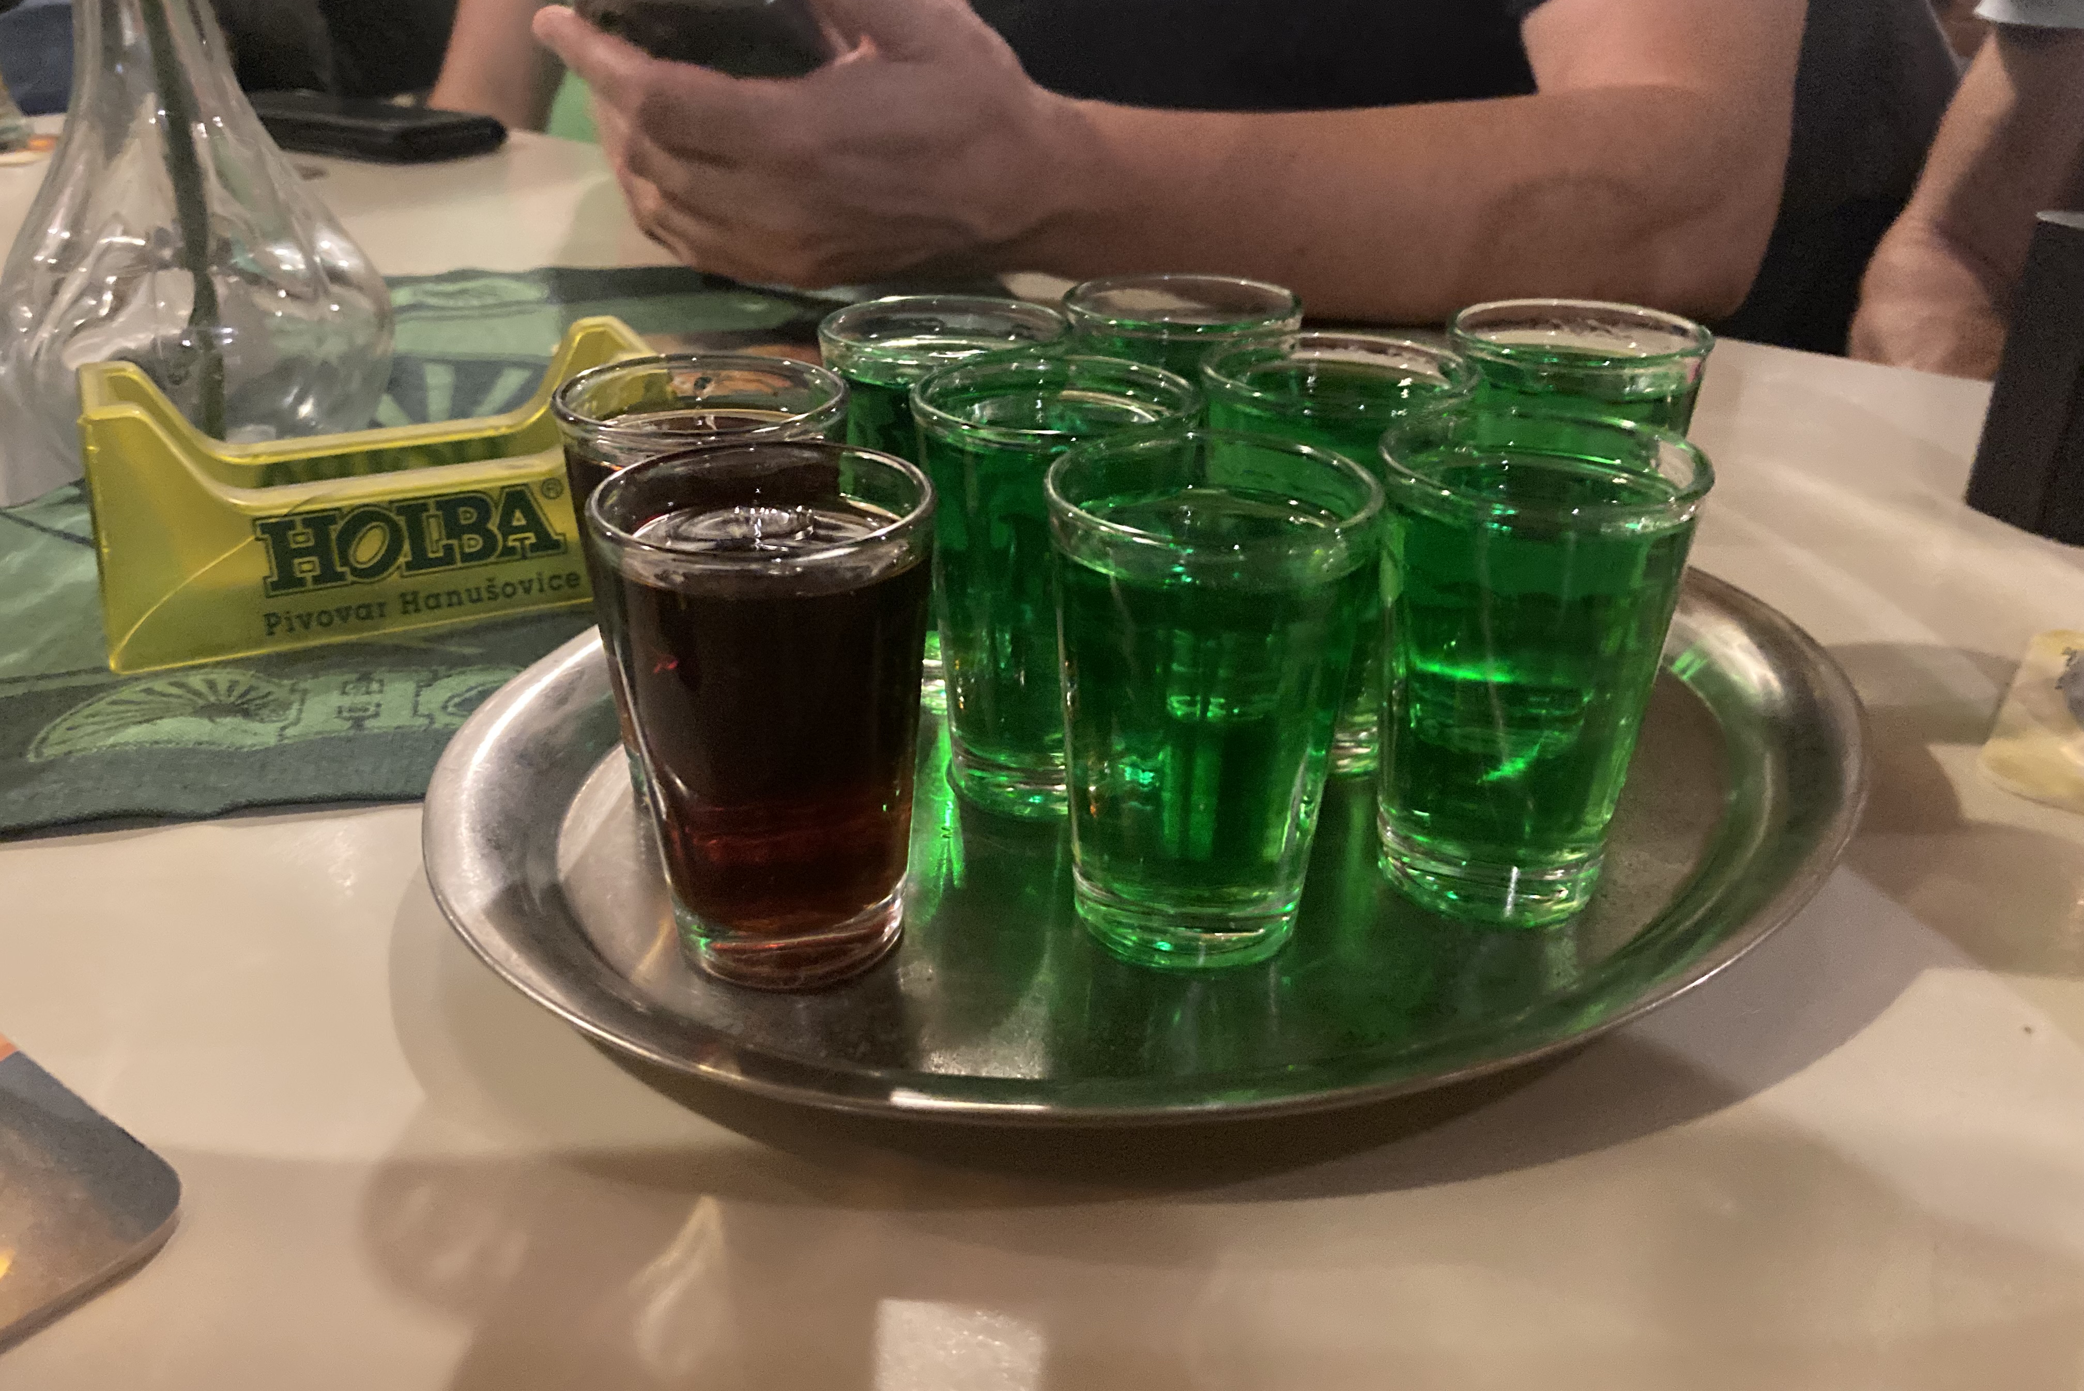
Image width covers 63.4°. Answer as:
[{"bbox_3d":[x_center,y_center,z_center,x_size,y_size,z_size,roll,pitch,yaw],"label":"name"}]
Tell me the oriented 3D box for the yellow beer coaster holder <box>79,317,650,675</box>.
[{"bbox_3d":[-0.133,-0.045,0.349,0.113,0.049,0.042,-12,30,-23],"label":"yellow beer coaster holder"}]

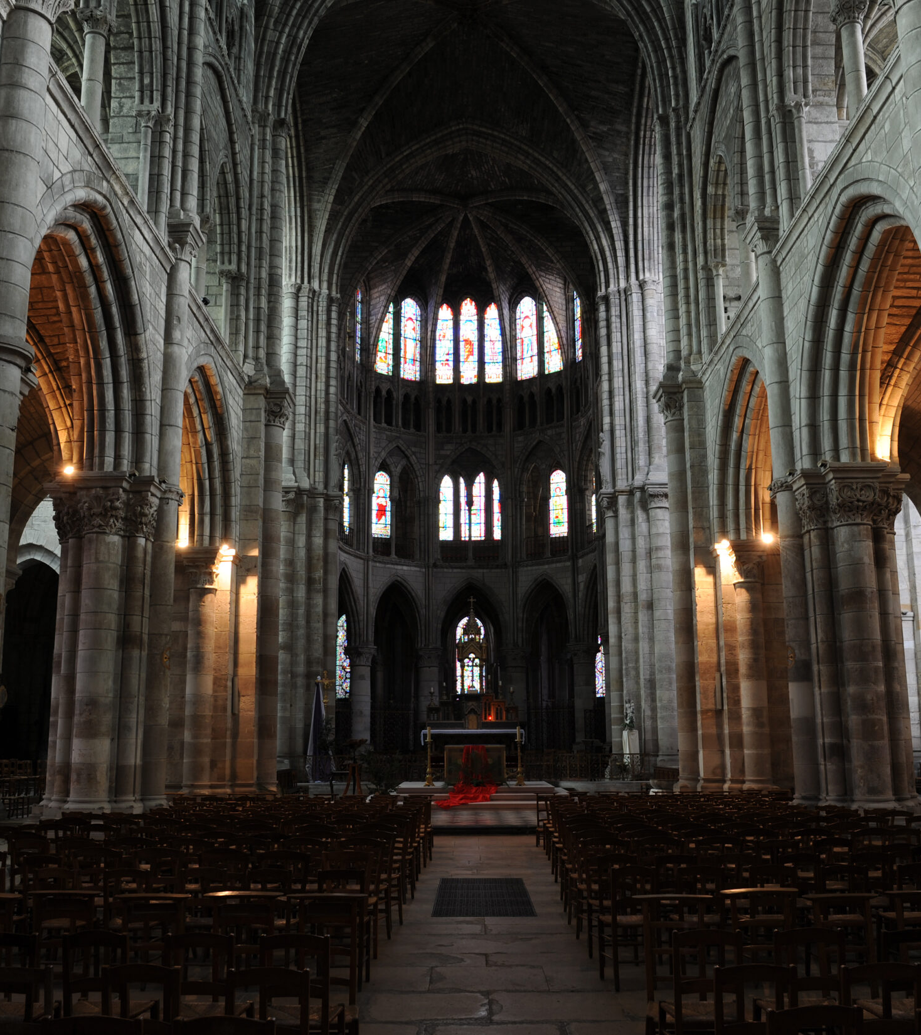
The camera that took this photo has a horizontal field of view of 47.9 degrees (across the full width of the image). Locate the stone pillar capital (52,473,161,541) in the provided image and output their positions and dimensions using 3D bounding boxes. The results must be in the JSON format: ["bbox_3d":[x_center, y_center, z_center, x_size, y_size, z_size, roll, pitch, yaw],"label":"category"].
[{"bbox_3d":[-5.765,-0.121,17.091,1.600,1.000,1.300,0,-12,1],"label":"stone pillar capital"}]

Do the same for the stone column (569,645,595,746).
[{"bbox_3d":[4.932,7.294,41.753,1.050,4.245,1.050,0,-11,0],"label":"stone column"}]

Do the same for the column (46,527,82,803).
[{"bbox_3d":[-5.976,2.268,15.790,0.320,4.200,0.320,-1,-12,1],"label":"column"}]

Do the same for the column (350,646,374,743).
[{"bbox_3d":[-3.948,7.308,41.831,1.050,4.253,1.050,0,-11,0],"label":"column"}]

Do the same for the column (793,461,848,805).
[{"bbox_3d":[5.805,1.811,16.431,0.600,5.227,0.600,0,-11,0],"label":"column"}]

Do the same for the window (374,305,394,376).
[{"bbox_3d":[-3.323,-8.080,45.382,0.970,3.800,0.250,8,-15,-34],"label":"window"}]

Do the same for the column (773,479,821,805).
[{"bbox_3d":[5.511,1.956,17.017,0.520,5.369,0.520,0,-11,0],"label":"column"}]

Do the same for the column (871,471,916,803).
[{"bbox_3d":[6.540,1.736,15.796,0.380,5.050,0.380,-1,-12,1],"label":"column"}]

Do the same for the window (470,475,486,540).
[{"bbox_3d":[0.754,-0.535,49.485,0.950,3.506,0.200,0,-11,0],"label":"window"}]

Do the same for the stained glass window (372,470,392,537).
[{"bbox_3d":[-3.675,-0.619,48.214,1.000,3.273,0.200,5,-12,-26],"label":"stained glass window"}]

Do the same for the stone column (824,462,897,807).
[{"bbox_3d":[6.232,1.794,16.289,0.820,5.250,0.820,0,-12,1],"label":"stone column"}]

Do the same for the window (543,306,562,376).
[{"bbox_3d":[4.134,-8.063,45.940,0.950,3.430,0.200,-7,-13,30],"label":"window"}]

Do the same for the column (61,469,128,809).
[{"bbox_3d":[-5.774,1.898,16.313,0.900,5.318,0.900,0,-11,0],"label":"column"}]

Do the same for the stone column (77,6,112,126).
[{"bbox_3d":[-5.408,-6.355,15.255,0.400,2.570,0.400,-1,-12,1],"label":"stone column"}]

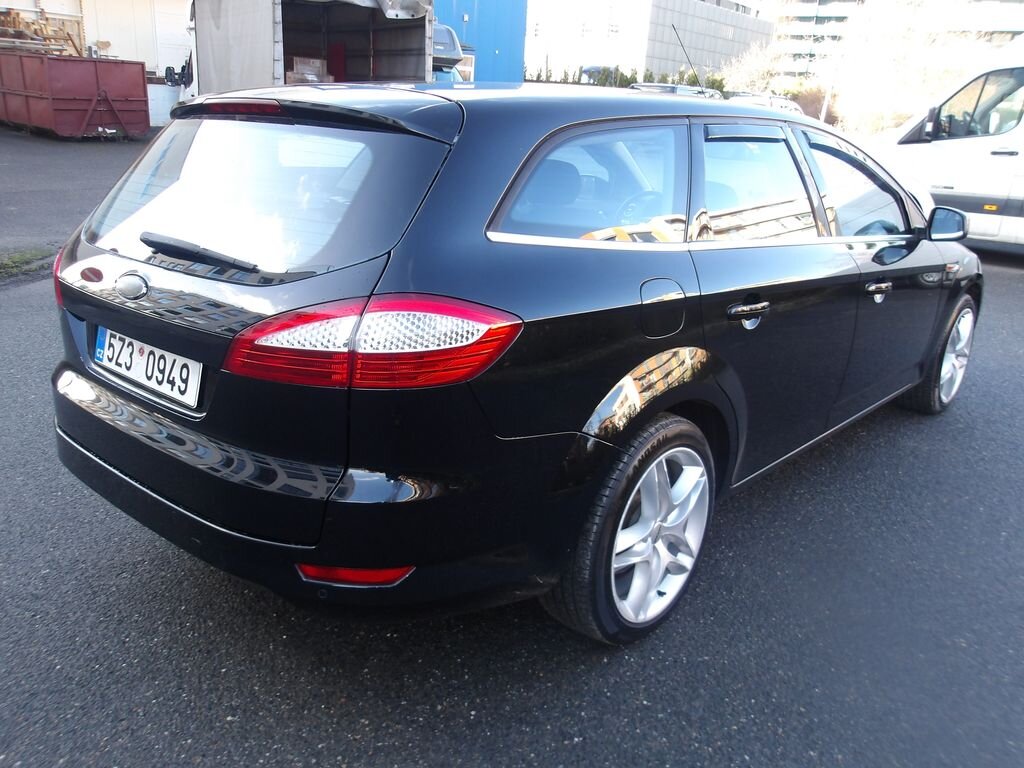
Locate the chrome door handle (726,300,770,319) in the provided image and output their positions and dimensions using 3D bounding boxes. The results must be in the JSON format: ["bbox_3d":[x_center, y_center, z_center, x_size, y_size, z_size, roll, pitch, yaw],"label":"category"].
[{"bbox_3d":[0.669,-0.217,2.273,0.050,0.045,0.235,16,22,39],"label":"chrome door handle"}]

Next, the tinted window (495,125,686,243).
[{"bbox_3d":[0.208,-0.469,1.864,0.730,0.290,0.060,-11,1,-43],"label":"tinted window"}]

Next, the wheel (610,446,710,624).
[{"bbox_3d":[0.360,0.404,2.292,0.180,0.490,0.490,16,22,39],"label":"wheel"}]

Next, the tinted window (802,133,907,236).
[{"bbox_3d":[1.322,-0.742,3.023,0.055,0.430,0.800,-13,2,44],"label":"tinted window"}]

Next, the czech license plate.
[{"bbox_3d":[-0.899,-0.057,1.954,0.520,0.110,0.015,16,9,39],"label":"czech license plate"}]

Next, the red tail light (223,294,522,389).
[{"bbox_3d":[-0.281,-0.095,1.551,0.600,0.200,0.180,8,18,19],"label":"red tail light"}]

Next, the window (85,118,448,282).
[{"bbox_3d":[-0.724,-0.456,1.951,1.360,0.460,0.160,16,-13,40],"label":"window"}]

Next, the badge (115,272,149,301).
[{"bbox_3d":[-0.882,-0.225,1.847,0.150,0.066,0.020,16,-3,40],"label":"badge"}]

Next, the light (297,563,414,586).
[{"bbox_3d":[-0.348,0.421,1.773,0.255,0.042,0.050,4,17,6],"label":"light"}]

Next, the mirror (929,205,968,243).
[{"bbox_3d":[1.855,-0.677,3.401,0.140,0.165,0.195,-12,22,-38],"label":"mirror"}]

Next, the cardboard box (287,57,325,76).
[{"bbox_3d":[-3.276,-5.168,13.000,0.550,0.260,0.400,-8,20,-29],"label":"cardboard box"}]

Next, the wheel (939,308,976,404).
[{"bbox_3d":[2.304,-0.167,4.312,0.180,0.490,0.490,16,22,39],"label":"wheel"}]

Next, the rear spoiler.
[{"bbox_3d":[-0.581,-0.685,2.038,1.240,0.120,0.260,16,22,40],"label":"rear spoiler"}]

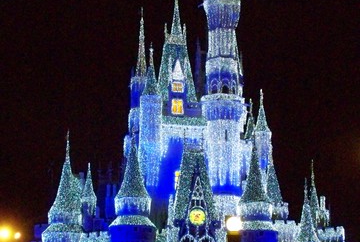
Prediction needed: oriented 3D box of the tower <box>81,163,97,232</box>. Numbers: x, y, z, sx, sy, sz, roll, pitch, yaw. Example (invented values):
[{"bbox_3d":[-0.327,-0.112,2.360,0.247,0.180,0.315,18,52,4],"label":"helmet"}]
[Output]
[{"bbox_3d":[-9.074,7.483,101.000,1.584,6.543,1.584,1,-11,-8],"label":"tower"}]

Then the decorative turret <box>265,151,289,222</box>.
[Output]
[{"bbox_3d":[9.406,6.277,98.160,2.230,6.770,2.230,1,-13,-6],"label":"decorative turret"}]

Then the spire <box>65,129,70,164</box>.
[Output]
[{"bbox_3d":[-10.644,2.436,95.980,0.620,3.240,0.620,1,-13,-6],"label":"spire"}]

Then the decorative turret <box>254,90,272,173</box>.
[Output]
[{"bbox_3d":[8.787,1.268,106.525,1.890,9.490,1.890,1,-13,-6],"label":"decorative turret"}]

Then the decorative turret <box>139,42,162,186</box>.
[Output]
[{"bbox_3d":[-3.025,-0.334,103.819,2.360,15.490,2.360,1,-13,-6],"label":"decorative turret"}]

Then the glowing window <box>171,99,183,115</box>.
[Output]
[{"bbox_3d":[-0.337,-1.403,105.097,1.190,1.600,0.250,1,-13,-6],"label":"glowing window"}]

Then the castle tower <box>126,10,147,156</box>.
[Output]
[{"bbox_3d":[-4.749,-4.449,112.000,2.185,16.383,2.185,1,-11,-8],"label":"castle tower"}]

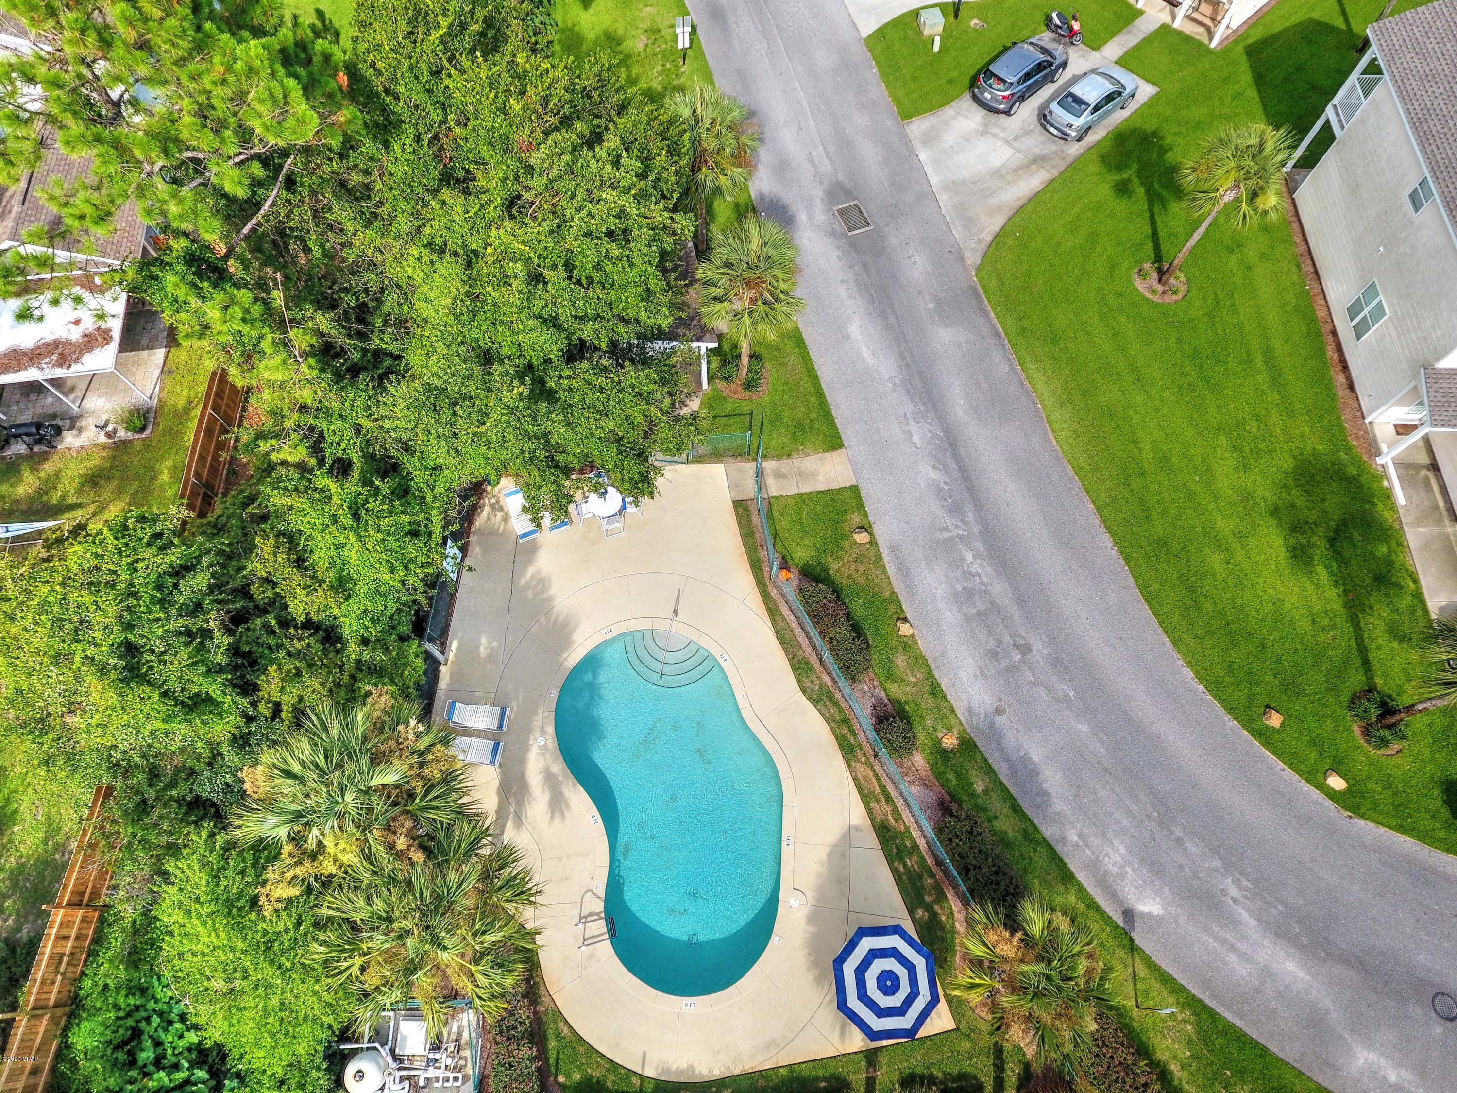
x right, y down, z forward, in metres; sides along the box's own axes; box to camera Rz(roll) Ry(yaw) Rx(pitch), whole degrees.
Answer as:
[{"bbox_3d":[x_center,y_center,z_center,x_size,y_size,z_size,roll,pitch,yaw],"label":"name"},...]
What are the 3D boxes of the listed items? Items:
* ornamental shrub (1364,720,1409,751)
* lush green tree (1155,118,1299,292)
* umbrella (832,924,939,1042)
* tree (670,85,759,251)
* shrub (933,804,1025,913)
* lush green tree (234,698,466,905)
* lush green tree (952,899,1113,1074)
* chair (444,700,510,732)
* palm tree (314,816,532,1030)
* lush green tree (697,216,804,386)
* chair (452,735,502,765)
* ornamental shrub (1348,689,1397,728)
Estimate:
[{"bbox_3d":[18.010,5.200,23.032,0.900,0.420,0.700,0,64,0],"label":"ornamental shrub"},{"bbox_3d":[15.400,-10.498,27.333,3.400,5.800,3.400,0,66,0],"label":"lush green tree"},{"bbox_3d":[3.606,10.260,19.913,2.420,2.420,2.420,0,66,0],"label":"umbrella"},{"bbox_3d":[-0.625,-12.297,28.287,3.100,6.100,3.100,0,64,0],"label":"tree"},{"bbox_3d":[6.478,8.254,21.509,1.400,1.100,3.000,-26,68,-11],"label":"shrub"},{"bbox_3d":[-7.980,6.056,19.615,4.300,6.300,4.300,0,64,0],"label":"lush green tree"},{"bbox_3d":[6.459,9.717,19.091,3.500,4.300,3.500,0,66,0],"label":"lush green tree"},{"bbox_3d":[-6.901,4.713,23.322,1.620,0.800,0.660,6,64,2],"label":"chair"},{"bbox_3d":[-6.099,8.303,18.601,4.200,6.200,4.200,0,64,0],"label":"palm tree"},{"bbox_3d":[0.639,-6.860,25.510,3.100,6.400,3.100,0,64,0],"label":"lush green tree"},{"bbox_3d":[-7.007,5.557,22.942,1.640,0.750,0.660,8,65,4],"label":"chair"},{"bbox_3d":[17.916,4.500,23.424,1.200,0.520,1.100,0,66,0],"label":"ornamental shrub"}]

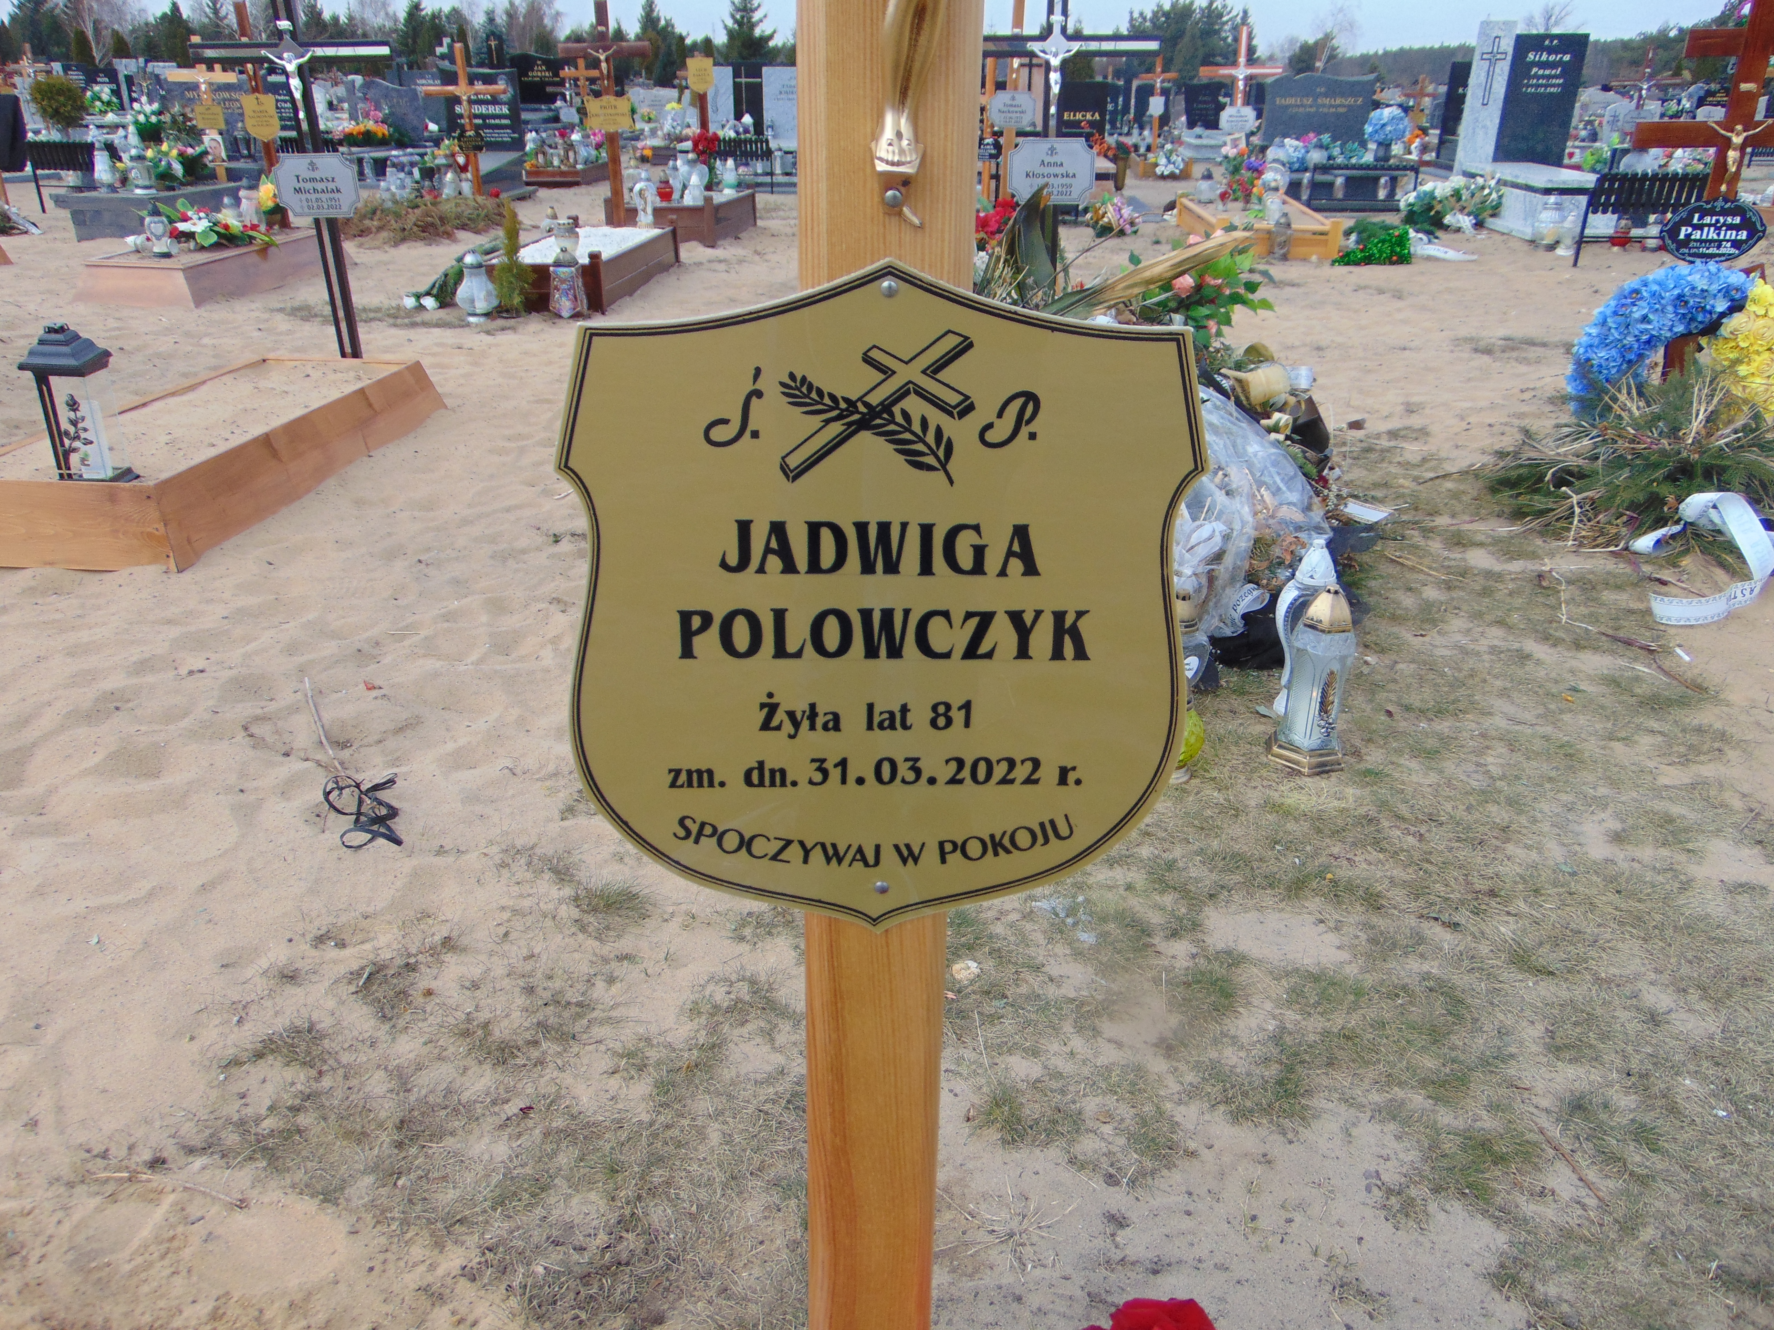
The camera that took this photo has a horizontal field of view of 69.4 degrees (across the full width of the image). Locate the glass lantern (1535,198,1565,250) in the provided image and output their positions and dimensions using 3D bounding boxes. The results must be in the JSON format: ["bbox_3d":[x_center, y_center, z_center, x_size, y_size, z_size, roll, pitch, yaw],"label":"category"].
[{"bbox_3d":[4.753,-3.150,9.118,0.196,0.376,0.196,3,26,5],"label":"glass lantern"}]

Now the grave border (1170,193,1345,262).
[{"bbox_3d":[2.740,-3.317,9.605,0.860,0.262,1.950,2,25,4],"label":"grave border"}]

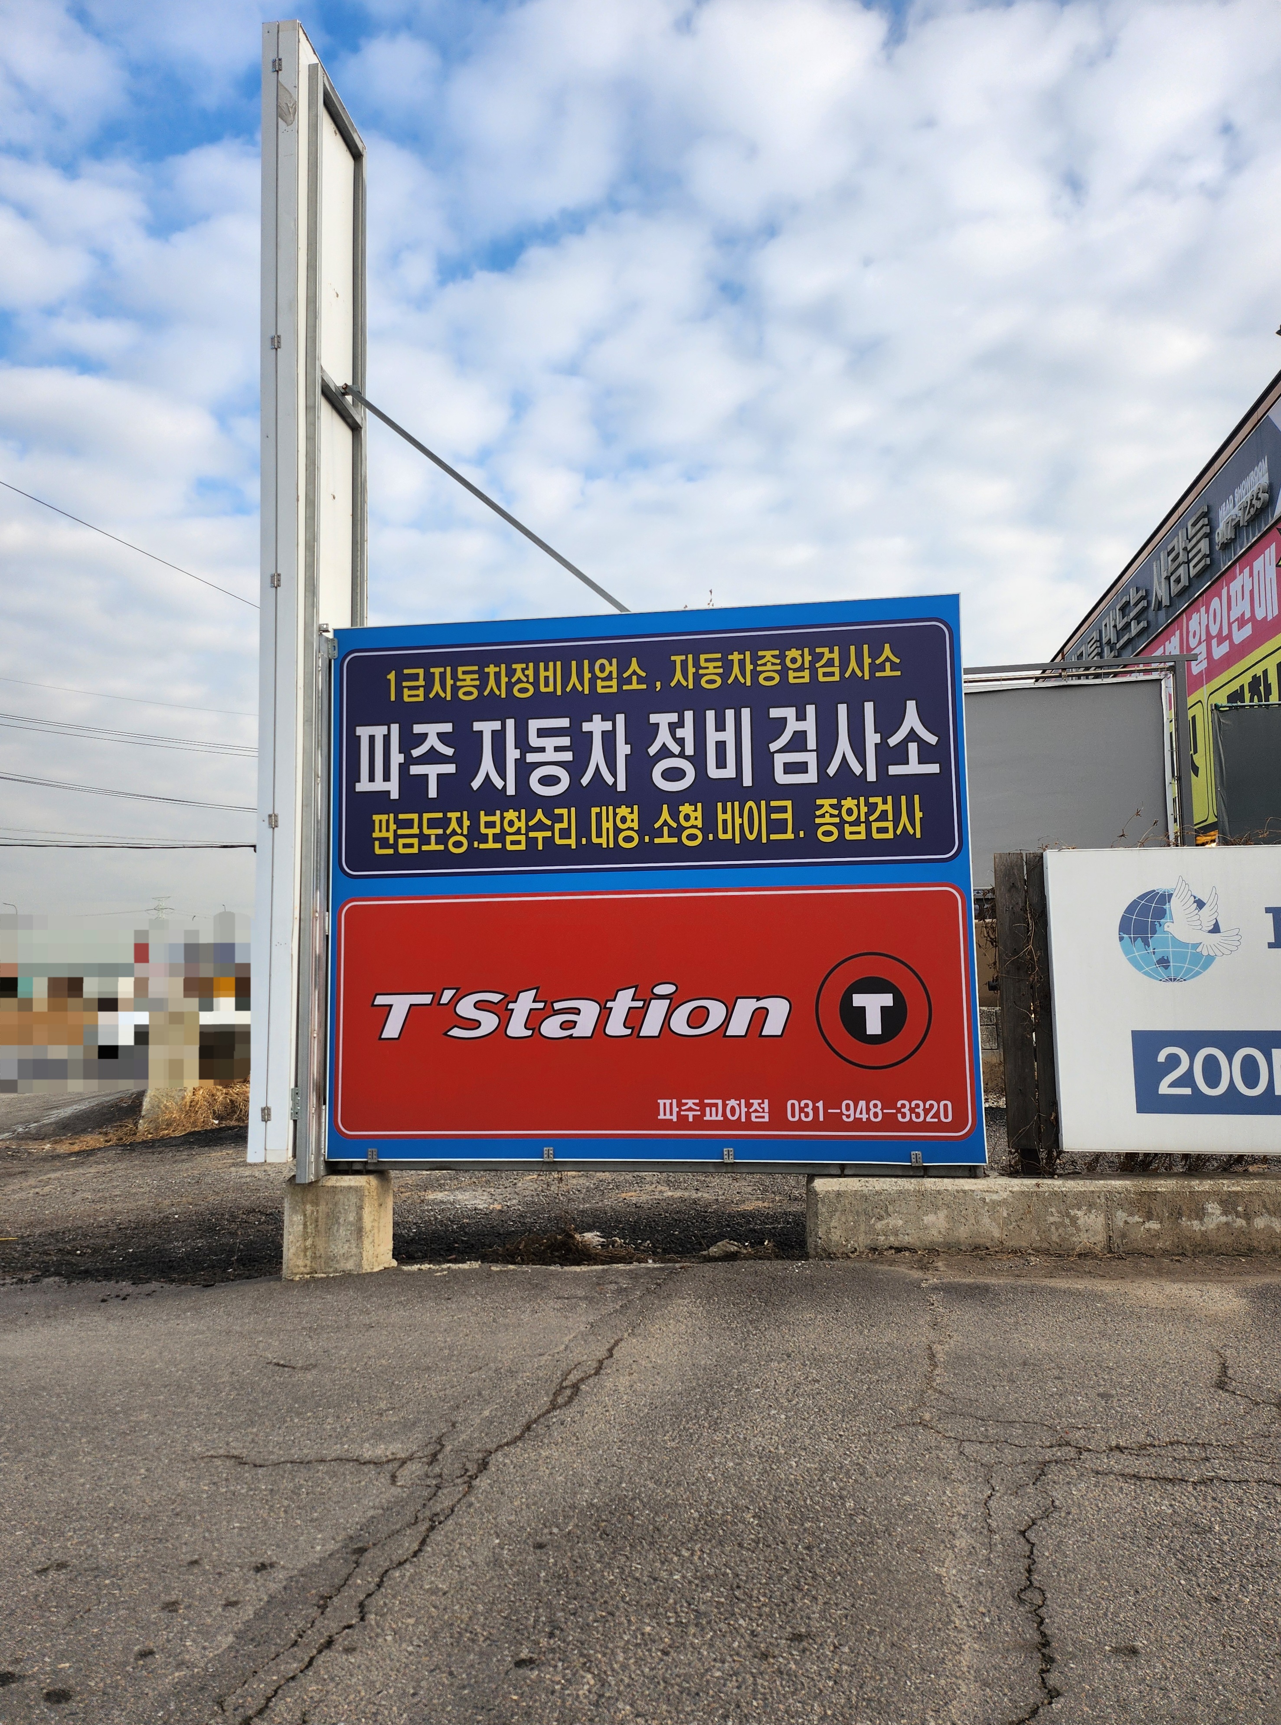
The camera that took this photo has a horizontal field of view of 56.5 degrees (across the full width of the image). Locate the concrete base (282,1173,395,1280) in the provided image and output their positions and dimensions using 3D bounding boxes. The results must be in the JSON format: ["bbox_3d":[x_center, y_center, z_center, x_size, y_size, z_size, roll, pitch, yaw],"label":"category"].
[{"bbox_3d":[-1.600,1.892,6.328,0.524,0.517,0.357,-2,-6,8],"label":"concrete base"}]

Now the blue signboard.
[{"bbox_3d":[0.011,0.106,6.195,3.325,2.833,0.153,-2,-6,8],"label":"blue signboard"}]

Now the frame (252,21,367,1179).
[{"bbox_3d":[-1.840,-1.473,6.787,0.250,6.319,1.024,-2,-6,7],"label":"frame"}]

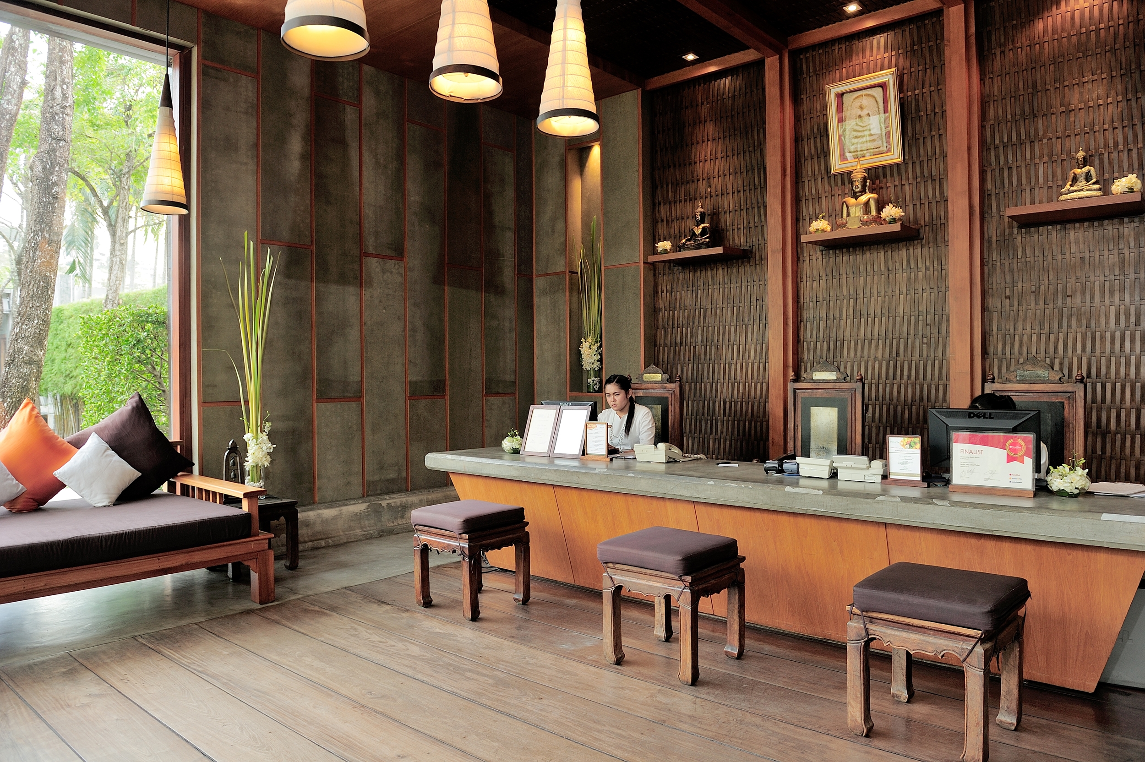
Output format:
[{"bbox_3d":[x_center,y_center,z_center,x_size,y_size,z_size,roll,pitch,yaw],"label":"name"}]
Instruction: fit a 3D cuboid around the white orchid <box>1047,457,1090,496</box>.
[{"bbox_3d":[2.037,0.381,3.136,0.160,0.150,0.160,0,1,39],"label":"white orchid"}]

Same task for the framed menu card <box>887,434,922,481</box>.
[{"bbox_3d":[1.427,0.335,3.275,0.165,0.203,0.045,0,1,33],"label":"framed menu card"}]

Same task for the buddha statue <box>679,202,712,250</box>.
[{"bbox_3d":[0.968,-1.218,6.027,0.240,0.365,0.145,0,1,39],"label":"buddha statue"}]

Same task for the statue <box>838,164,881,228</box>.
[{"bbox_3d":[1.955,-1.259,5.212,0.260,0.425,0.170,0,1,39],"label":"statue"}]

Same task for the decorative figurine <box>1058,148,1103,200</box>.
[{"bbox_3d":[2.934,-1.192,4.407,0.220,0.270,0.125,0,1,39],"label":"decorative figurine"}]

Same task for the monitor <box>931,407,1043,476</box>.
[{"bbox_3d":[1.823,0.294,3.362,0.440,0.334,0.170,0,1,37],"label":"monitor"}]

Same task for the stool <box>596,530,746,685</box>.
[{"bbox_3d":[0.447,0.952,3.310,0.435,0.505,0.445,0,1,39],"label":"stool"}]

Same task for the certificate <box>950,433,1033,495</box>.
[{"bbox_3d":[1.659,0.326,3.016,0.305,0.246,0.050,0,1,36],"label":"certificate"}]

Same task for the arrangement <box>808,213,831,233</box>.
[{"bbox_3d":[1.743,-1.103,5.364,0.145,0.128,0.145,0,1,39],"label":"arrangement"}]

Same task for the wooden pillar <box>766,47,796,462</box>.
[{"bbox_3d":[1.589,-0.660,5.834,0.188,3.630,0.188,0,1,40],"label":"wooden pillar"}]

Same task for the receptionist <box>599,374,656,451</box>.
[{"bbox_3d":[0.373,0.583,4.956,0.460,1.200,0.600,0,1,39],"label":"receptionist"}]

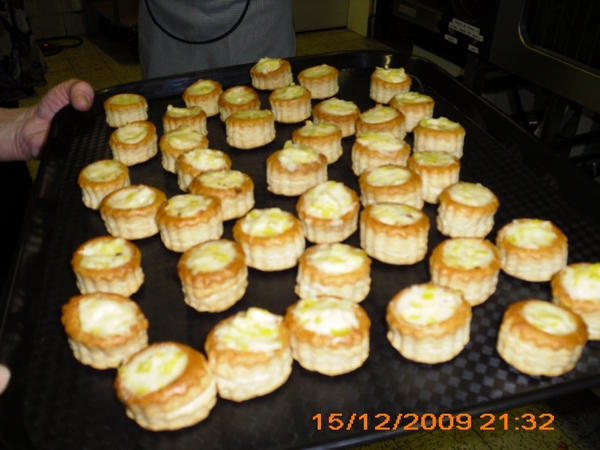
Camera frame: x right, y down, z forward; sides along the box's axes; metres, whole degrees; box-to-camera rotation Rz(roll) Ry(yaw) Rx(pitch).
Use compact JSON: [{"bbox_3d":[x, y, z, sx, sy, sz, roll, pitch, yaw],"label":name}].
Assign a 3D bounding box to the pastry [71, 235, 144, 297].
[{"bbox_3d":[-0.119,0.025,0.392,0.042,0.021,0.042,-3,31,0],"label":"pastry"}]

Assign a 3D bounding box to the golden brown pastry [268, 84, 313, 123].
[{"bbox_3d":[-0.009,-0.119,0.617,0.042,0.024,0.042,-3,31,0],"label":"golden brown pastry"}]

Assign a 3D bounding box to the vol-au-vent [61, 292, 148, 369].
[{"bbox_3d":[-0.110,0.059,0.354,0.044,0.022,0.044,-3,32,2],"label":"vol-au-vent"}]

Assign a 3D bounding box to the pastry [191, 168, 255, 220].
[{"bbox_3d":[-0.057,-0.023,0.466,0.047,0.021,0.047,-3,31,0],"label":"pastry"}]

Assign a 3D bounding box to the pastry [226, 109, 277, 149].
[{"bbox_3d":[-0.049,-0.096,0.624,0.045,0.024,0.045,-5,31,0],"label":"pastry"}]

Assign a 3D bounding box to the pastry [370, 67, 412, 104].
[{"bbox_3d":[0.105,-0.161,0.722,0.048,0.028,0.048,2,31,8],"label":"pastry"}]

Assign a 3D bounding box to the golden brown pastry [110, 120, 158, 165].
[{"bbox_3d":[-0.145,-0.071,0.549,0.040,0.024,0.040,-3,31,0],"label":"golden brown pastry"}]

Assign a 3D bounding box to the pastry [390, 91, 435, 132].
[{"bbox_3d":[0.111,-0.112,0.616,0.044,0.025,0.044,-5,31,0],"label":"pastry"}]

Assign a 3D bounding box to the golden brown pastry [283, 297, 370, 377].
[{"bbox_3d":[0.016,0.059,0.341,0.046,0.021,0.046,-3,32,2],"label":"golden brown pastry"}]

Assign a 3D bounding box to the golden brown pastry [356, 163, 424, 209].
[{"bbox_3d":[0.071,-0.025,0.485,0.047,0.025,0.047,-5,31,0],"label":"golden brown pastry"}]

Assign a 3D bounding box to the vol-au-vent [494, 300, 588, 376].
[{"bbox_3d":[0.124,0.057,0.322,0.042,0.020,0.042,-3,31,0],"label":"vol-au-vent"}]

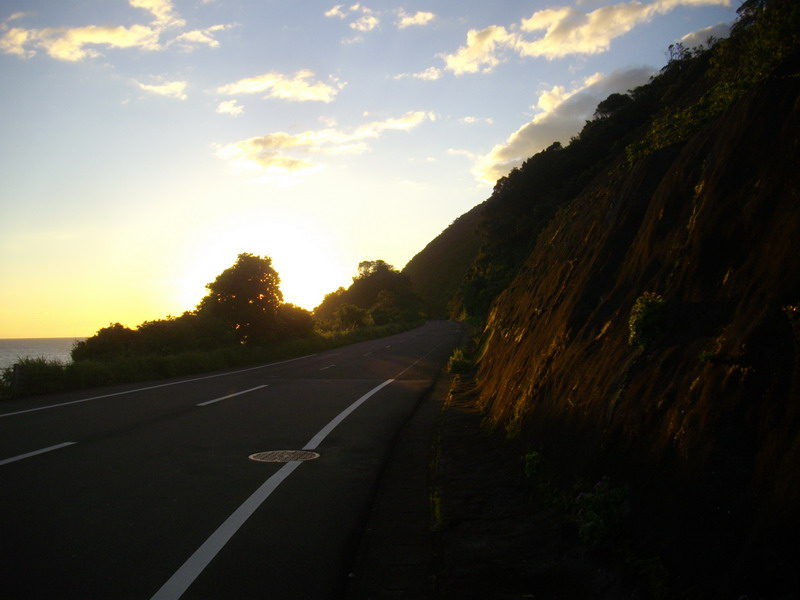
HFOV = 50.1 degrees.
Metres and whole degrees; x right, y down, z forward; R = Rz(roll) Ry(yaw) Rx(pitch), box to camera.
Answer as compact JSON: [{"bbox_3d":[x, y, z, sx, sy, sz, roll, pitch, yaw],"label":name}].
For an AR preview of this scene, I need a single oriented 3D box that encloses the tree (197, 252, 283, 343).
[{"bbox_3d":[-7.883,0.000,42.000,4.200,4.700,4.100,0,-3,-11],"label":"tree"}]

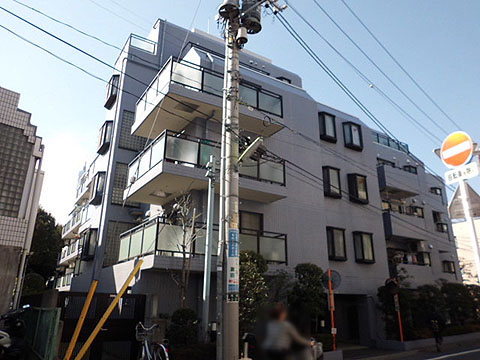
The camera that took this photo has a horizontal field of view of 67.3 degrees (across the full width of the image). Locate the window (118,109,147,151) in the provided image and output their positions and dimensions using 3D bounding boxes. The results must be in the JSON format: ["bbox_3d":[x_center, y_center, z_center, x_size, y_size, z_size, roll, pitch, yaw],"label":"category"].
[{"bbox_3d":[-5.250,-2.381,18.052,1.370,2.070,0.150,12,-22,-30],"label":"window"}]

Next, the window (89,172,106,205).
[{"bbox_3d":[-7.082,0.405,17.985,0.360,1.370,1.350,12,-22,-30],"label":"window"}]

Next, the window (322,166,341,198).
[{"bbox_3d":[4.247,0.106,16.430,0.950,1.370,0.240,12,-22,-30],"label":"window"}]

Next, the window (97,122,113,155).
[{"bbox_3d":[-7.109,-2.188,18.963,0.315,1.321,1.627,12,-22,-30],"label":"window"}]

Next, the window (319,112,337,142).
[{"bbox_3d":[4.269,-2.546,17.346,0.950,1.400,0.240,12,-22,-30],"label":"window"}]

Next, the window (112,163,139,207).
[{"bbox_3d":[-5.277,0.273,17.061,1.321,1.999,0.118,12,-22,-30],"label":"window"}]

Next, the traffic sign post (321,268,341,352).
[{"bbox_3d":[3.046,4.240,11.857,0.600,2.530,0.220,-4,-20,12],"label":"traffic sign post"}]

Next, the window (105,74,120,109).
[{"bbox_3d":[-7.077,-4.841,19.857,0.315,1.321,1.627,12,-22,-30],"label":"window"}]

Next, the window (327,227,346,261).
[{"bbox_3d":[4.270,2.790,15.613,1.041,1.360,0.275,12,-22,-30],"label":"window"}]

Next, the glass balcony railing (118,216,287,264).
[{"bbox_3d":[-1.381,2.513,12.960,4.809,1.034,3.881,12,-22,-30],"label":"glass balcony railing"}]

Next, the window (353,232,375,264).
[{"bbox_3d":[5.757,3.109,16.505,1.110,1.360,0.275,12,-22,-30],"label":"window"}]

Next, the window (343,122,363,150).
[{"bbox_3d":[5.819,-2.198,18.293,1.110,1.360,0.275,12,-22,-30],"label":"window"}]

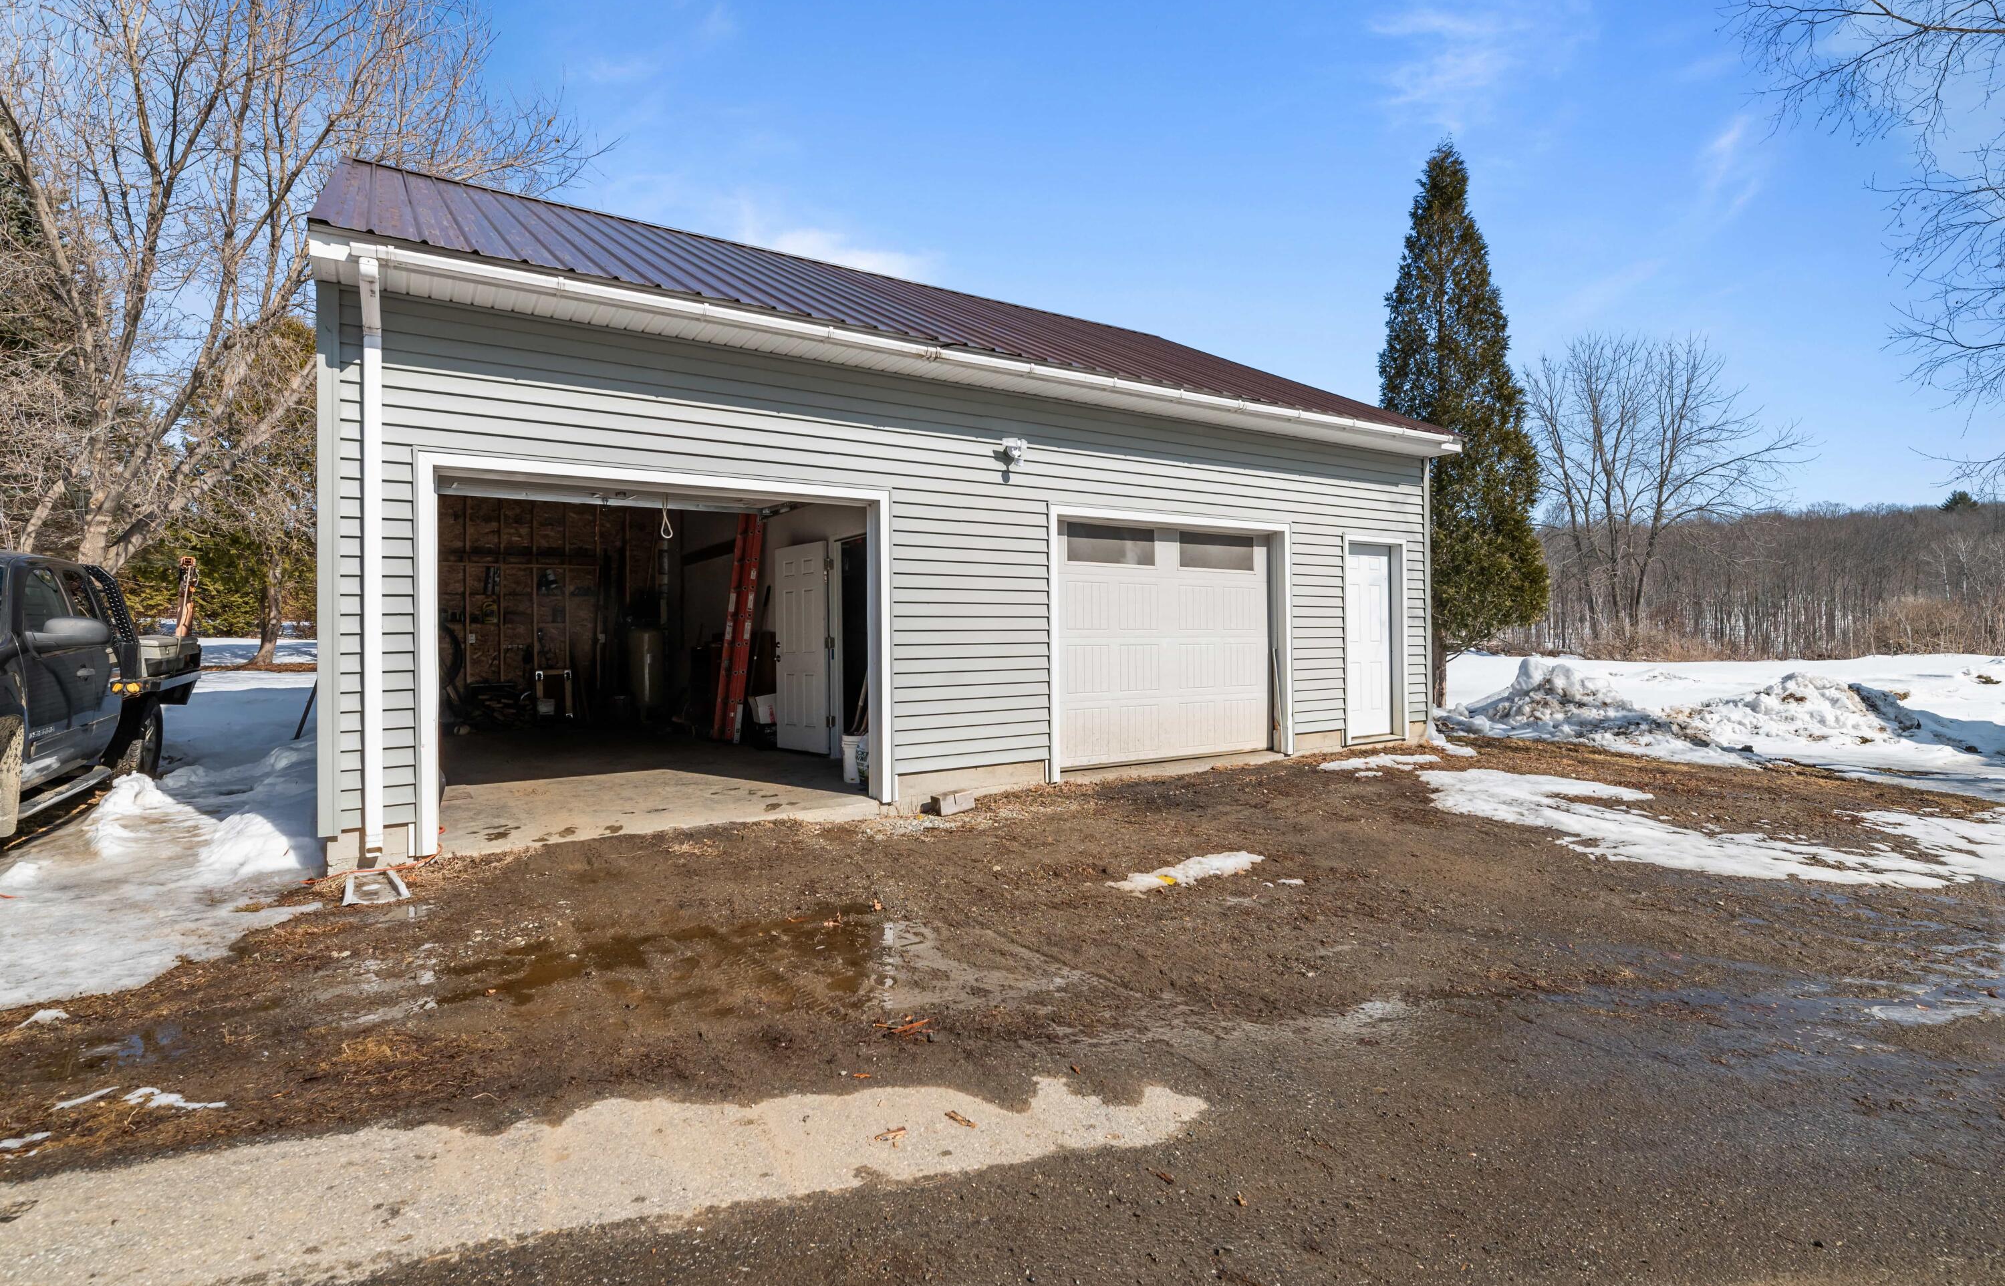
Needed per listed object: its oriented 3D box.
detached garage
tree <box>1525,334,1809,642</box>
[{"bbox_3d":[-1.800,-1.665,11.149,9.885,5.562,9.360,-1,1,-34],"label":"detached garage"},{"bbox_3d":[27.800,-6.321,40.000,9.607,13.503,9.607,0,1,35],"label":"tree"}]

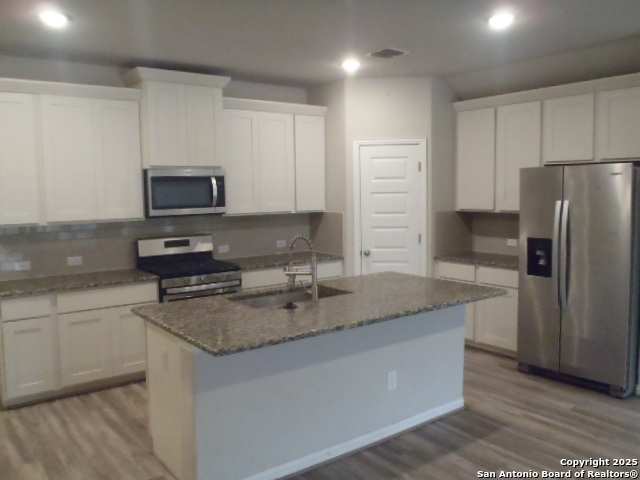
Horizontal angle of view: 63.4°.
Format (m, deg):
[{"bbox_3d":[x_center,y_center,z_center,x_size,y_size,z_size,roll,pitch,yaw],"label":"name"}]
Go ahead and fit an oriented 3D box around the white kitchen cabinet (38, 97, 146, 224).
[{"bbox_3d":[-1.999,-0.691,4.515,0.790,1.045,0.335,-5,6,-36],"label":"white kitchen cabinet"}]

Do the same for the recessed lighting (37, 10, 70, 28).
[{"bbox_3d":[-1.748,-1.447,3.404,0.185,0.025,0.185,-5,6,-36],"label":"recessed lighting"}]

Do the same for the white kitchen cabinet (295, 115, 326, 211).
[{"bbox_3d":[-0.205,-0.835,5.777,0.400,1.038,0.340,-5,7,-36],"label":"white kitchen cabinet"}]

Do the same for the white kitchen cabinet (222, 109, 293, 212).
[{"bbox_3d":[-0.706,-0.793,5.410,0.845,1.038,0.340,-5,7,-36],"label":"white kitchen cabinet"}]

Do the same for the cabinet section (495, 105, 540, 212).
[{"bbox_3d":[2.048,-0.795,5.124,0.325,1.045,0.485,-5,6,-36],"label":"cabinet section"}]

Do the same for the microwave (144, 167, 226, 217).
[{"bbox_3d":[-1.320,-0.456,4.933,0.753,0.422,0.420,-5,7,-36],"label":"microwave"}]

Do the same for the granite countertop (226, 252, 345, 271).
[{"bbox_3d":[-0.437,0.222,5.555,1.254,0.038,0.645,-5,6,-36],"label":"granite countertop"}]

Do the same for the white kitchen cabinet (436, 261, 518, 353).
[{"bbox_3d":[1.793,0.648,5.345,0.623,0.828,1.010,-5,6,-36],"label":"white kitchen cabinet"}]

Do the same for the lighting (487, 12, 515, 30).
[{"bbox_3d":[1.246,-1.506,3.565,0.180,0.035,0.180,-5,7,-36],"label":"lighting"}]

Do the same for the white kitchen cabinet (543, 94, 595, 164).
[{"bbox_3d":[2.300,-0.975,4.630,0.335,0.590,0.480,-5,7,-36],"label":"white kitchen cabinet"}]

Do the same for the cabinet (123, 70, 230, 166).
[{"bbox_3d":[-1.336,-1.104,4.908,0.883,0.840,0.440,-5,6,-36],"label":"cabinet"}]

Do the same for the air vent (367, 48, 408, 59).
[{"bbox_3d":[0.578,-1.588,4.421,0.285,0.020,0.285,-5,6,-36],"label":"air vent"}]

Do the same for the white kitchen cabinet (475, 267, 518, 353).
[{"bbox_3d":[1.918,0.636,5.088,0.625,0.810,0.500,-5,7,-36],"label":"white kitchen cabinet"}]

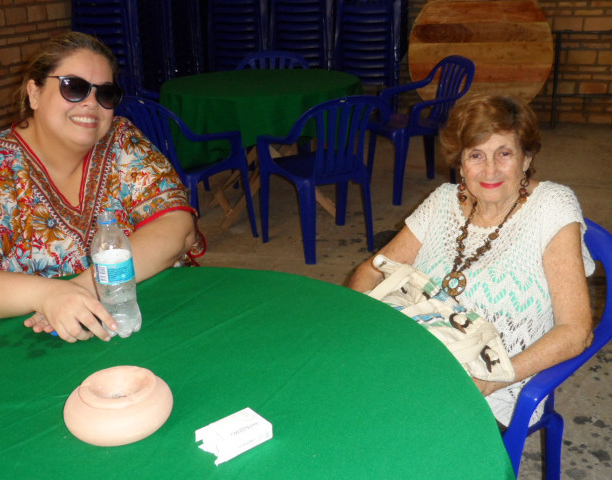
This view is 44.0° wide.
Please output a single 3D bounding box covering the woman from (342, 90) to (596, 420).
[{"bbox_3d":[0.299,0.264,1.641,0.540,1.090,0.620,12,24,33],"label":"woman"}]

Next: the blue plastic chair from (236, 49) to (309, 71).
[{"bbox_3d":[-0.227,-0.849,5.201,0.550,0.790,0.530,-1,20,3],"label":"blue plastic chair"}]

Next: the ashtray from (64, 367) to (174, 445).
[{"bbox_3d":[-0.255,0.222,1.040,0.146,0.068,0.146,-2,20,0],"label":"ashtray"}]

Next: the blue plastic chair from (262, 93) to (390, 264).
[{"bbox_3d":[0.081,-0.336,3.758,0.550,0.790,0.530,-12,22,-25],"label":"blue plastic chair"}]

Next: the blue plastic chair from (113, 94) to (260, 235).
[{"bbox_3d":[-0.612,-0.373,3.921,0.550,0.790,0.530,14,26,38],"label":"blue plastic chair"}]

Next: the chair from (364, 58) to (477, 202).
[{"bbox_3d":[0.696,-0.697,4.700,0.530,0.790,0.550,-7,21,-14],"label":"chair"}]

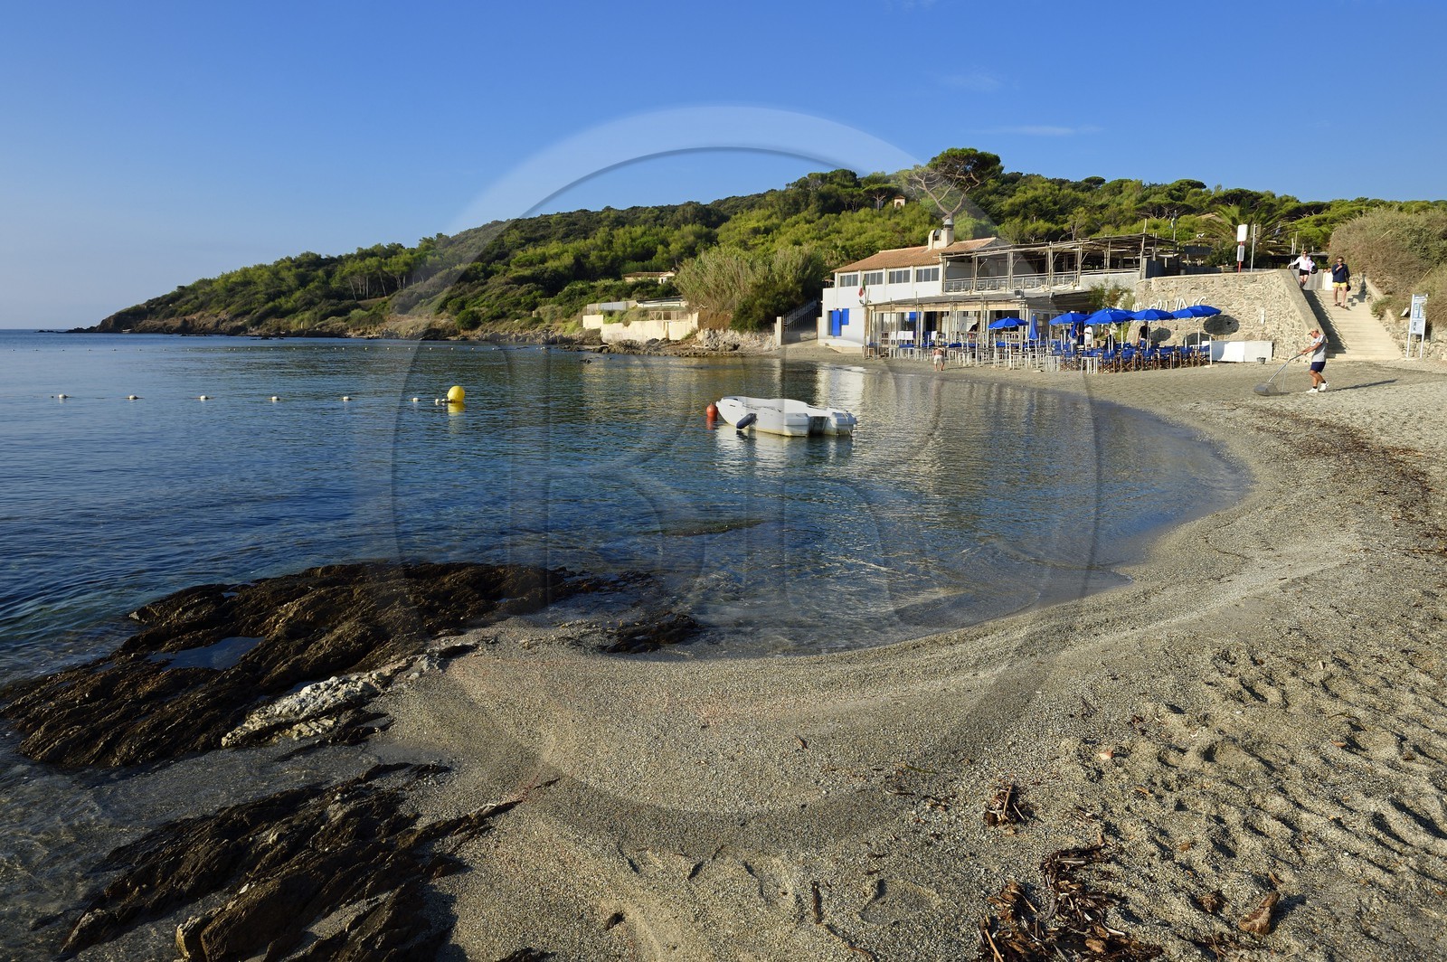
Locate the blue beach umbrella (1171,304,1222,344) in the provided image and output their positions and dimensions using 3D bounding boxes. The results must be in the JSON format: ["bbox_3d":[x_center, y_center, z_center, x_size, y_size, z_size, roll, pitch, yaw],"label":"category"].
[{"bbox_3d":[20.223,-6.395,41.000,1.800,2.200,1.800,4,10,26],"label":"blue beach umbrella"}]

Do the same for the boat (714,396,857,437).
[{"bbox_3d":[0.903,-1.450,21.213,1.800,0.750,3.500,-7,11,-38],"label":"boat"}]

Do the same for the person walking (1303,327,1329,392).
[{"bbox_3d":[15.966,-3.232,26.000,0.680,1.690,0.550,2,9,17],"label":"person walking"}]

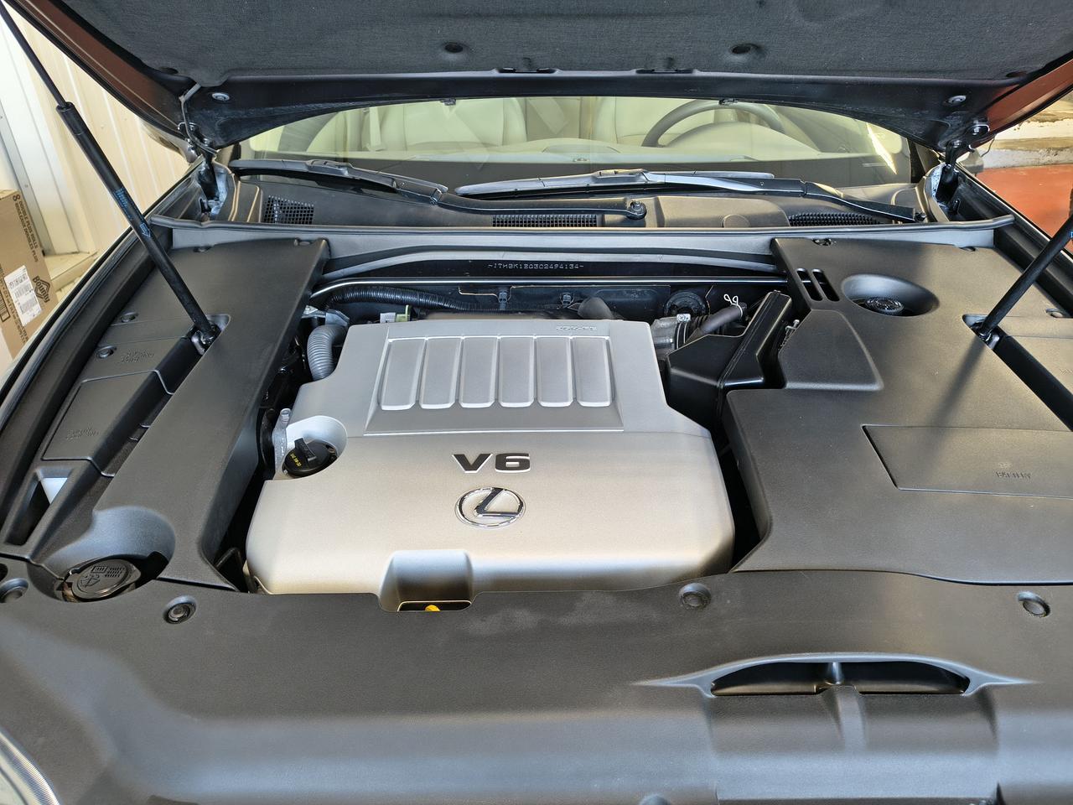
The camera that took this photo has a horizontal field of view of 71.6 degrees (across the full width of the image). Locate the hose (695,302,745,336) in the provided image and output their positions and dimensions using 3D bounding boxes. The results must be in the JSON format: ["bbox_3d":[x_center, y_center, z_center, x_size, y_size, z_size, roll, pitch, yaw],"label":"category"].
[{"bbox_3d":[0.272,-0.124,1.105,0.115,0.035,0.030,-24,40,-31],"label":"hose"}]

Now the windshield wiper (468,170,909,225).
[{"bbox_3d":[0.260,-0.386,1.365,0.820,0.060,0.150,2,44,3],"label":"windshield wiper"}]

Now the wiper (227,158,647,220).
[{"bbox_3d":[-0.217,-0.413,1.410,0.880,0.060,0.090,12,43,17],"label":"wiper"}]

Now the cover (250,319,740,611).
[{"bbox_3d":[-0.050,0.058,0.925,0.515,0.125,0.410,0,41,0],"label":"cover"}]

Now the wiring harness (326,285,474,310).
[{"bbox_3d":[-0.206,-0.160,1.140,0.235,0.035,0.045,0,34,0],"label":"wiring harness"}]

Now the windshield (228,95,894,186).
[{"bbox_3d":[0.085,-0.757,1.633,1.450,0.160,0.860,0,63,0],"label":"windshield"}]

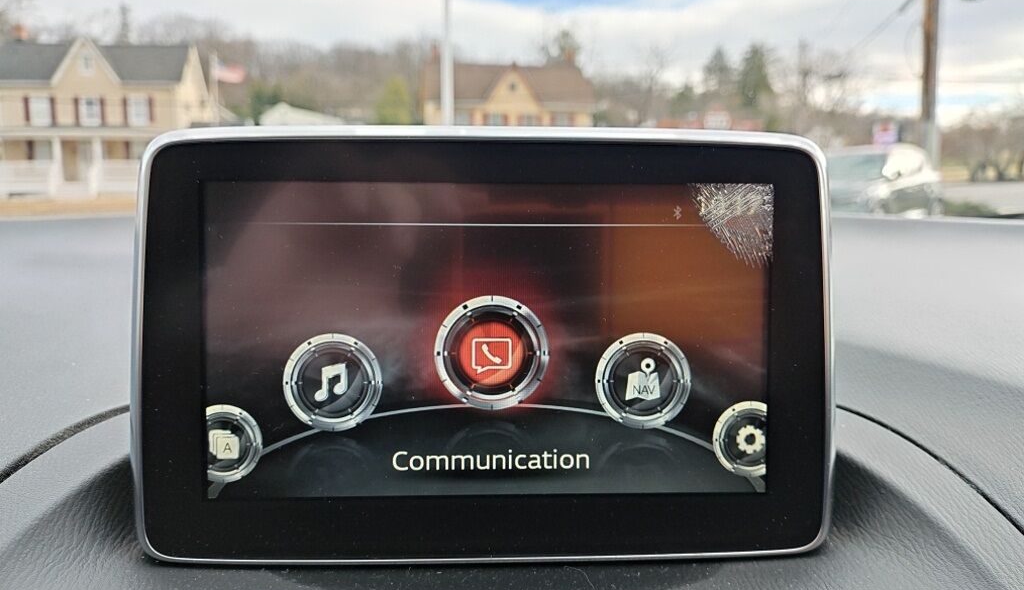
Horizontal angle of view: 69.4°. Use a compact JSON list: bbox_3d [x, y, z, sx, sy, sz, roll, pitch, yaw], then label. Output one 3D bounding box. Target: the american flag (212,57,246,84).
[{"bbox_3d":[-14.400,-11.500,38.000,1.600,1.100,0.250,-2,8,-12],"label":"american flag"}]

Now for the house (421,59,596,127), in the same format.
[{"bbox_3d":[-0.650,-12.600,55.400,12.000,9.200,9.000,-1,8,-7],"label":"house"}]

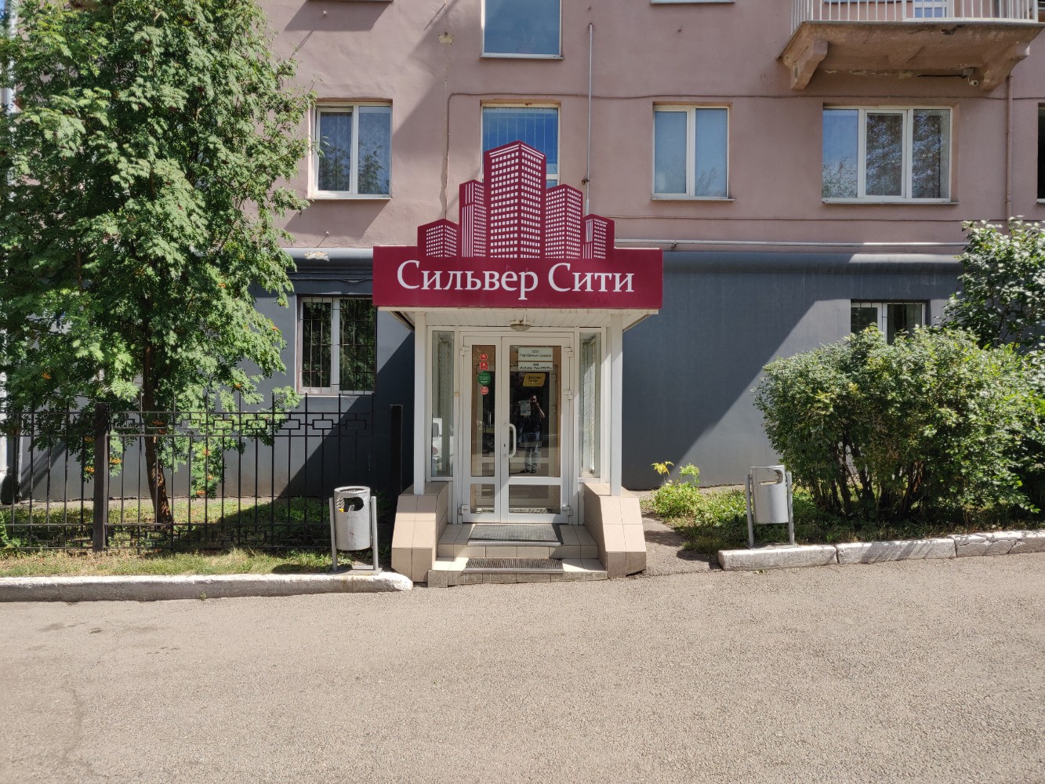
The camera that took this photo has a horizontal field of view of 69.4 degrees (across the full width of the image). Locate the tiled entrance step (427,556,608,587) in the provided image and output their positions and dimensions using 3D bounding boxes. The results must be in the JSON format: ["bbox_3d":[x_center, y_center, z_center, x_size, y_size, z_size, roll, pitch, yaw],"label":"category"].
[{"bbox_3d":[-0.036,1.665,6.980,1.580,0.140,0.520,1,0,1],"label":"tiled entrance step"}]

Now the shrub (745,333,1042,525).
[{"bbox_3d":[4.005,0.368,8.200,2.850,2.030,1.850,1,0,1],"label":"shrub"}]

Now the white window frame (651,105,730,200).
[{"bbox_3d":[2.579,-3.667,11.560,1.170,1.440,0.100,1,0,1],"label":"white window frame"}]

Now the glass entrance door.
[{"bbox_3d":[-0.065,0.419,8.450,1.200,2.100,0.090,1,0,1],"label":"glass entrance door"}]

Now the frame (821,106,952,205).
[{"bbox_3d":[5.545,-3.614,11.510,1.950,1.460,0.100,1,0,1],"label":"frame"}]

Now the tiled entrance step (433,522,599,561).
[{"bbox_3d":[-0.033,1.534,7.830,1.520,0.130,1.180,1,0,1],"label":"tiled entrance step"}]

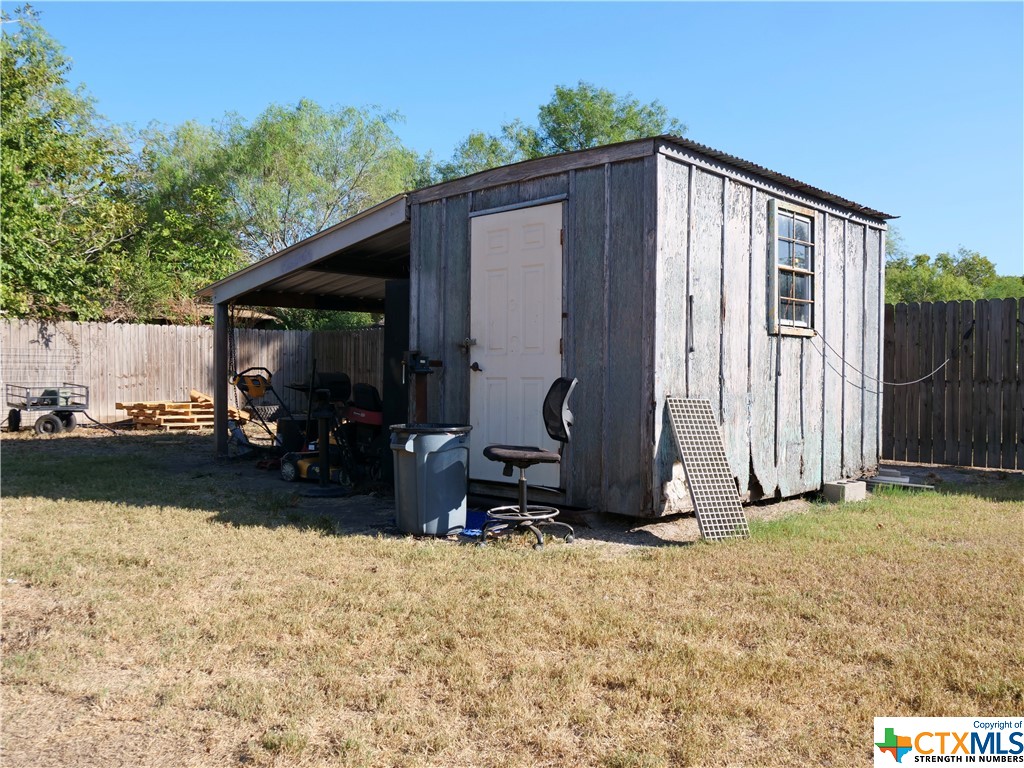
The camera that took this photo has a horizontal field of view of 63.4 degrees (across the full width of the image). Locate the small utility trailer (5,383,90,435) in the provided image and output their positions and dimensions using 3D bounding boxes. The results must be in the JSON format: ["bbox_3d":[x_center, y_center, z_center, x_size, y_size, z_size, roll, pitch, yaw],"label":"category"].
[{"bbox_3d":[-7.000,0.375,12.450,0.810,0.700,1.370,0,1,-43],"label":"small utility trailer"}]

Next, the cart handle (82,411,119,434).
[{"bbox_3d":[-5.910,0.550,11.900,0.520,0.340,0.120,0,1,-3],"label":"cart handle"}]

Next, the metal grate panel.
[{"bbox_3d":[1.259,0.551,5.336,0.350,1.010,0.038,2,-29,-25],"label":"metal grate panel"}]

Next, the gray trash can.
[{"bbox_3d":[-0.525,0.620,5.420,0.550,0.700,0.550,0,1,0],"label":"gray trash can"}]

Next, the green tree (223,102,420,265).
[{"bbox_3d":[-4.830,-3.200,21.000,5.200,7.700,5.200,0,1,0],"label":"green tree"}]

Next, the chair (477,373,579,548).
[{"bbox_3d":[0.100,0.455,5.050,0.600,0.990,0.590,0,1,-16],"label":"chair"}]

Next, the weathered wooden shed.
[{"bbox_3d":[0.026,-0.388,8.878,6.420,2.455,3.780,1,1,45],"label":"weathered wooden shed"}]

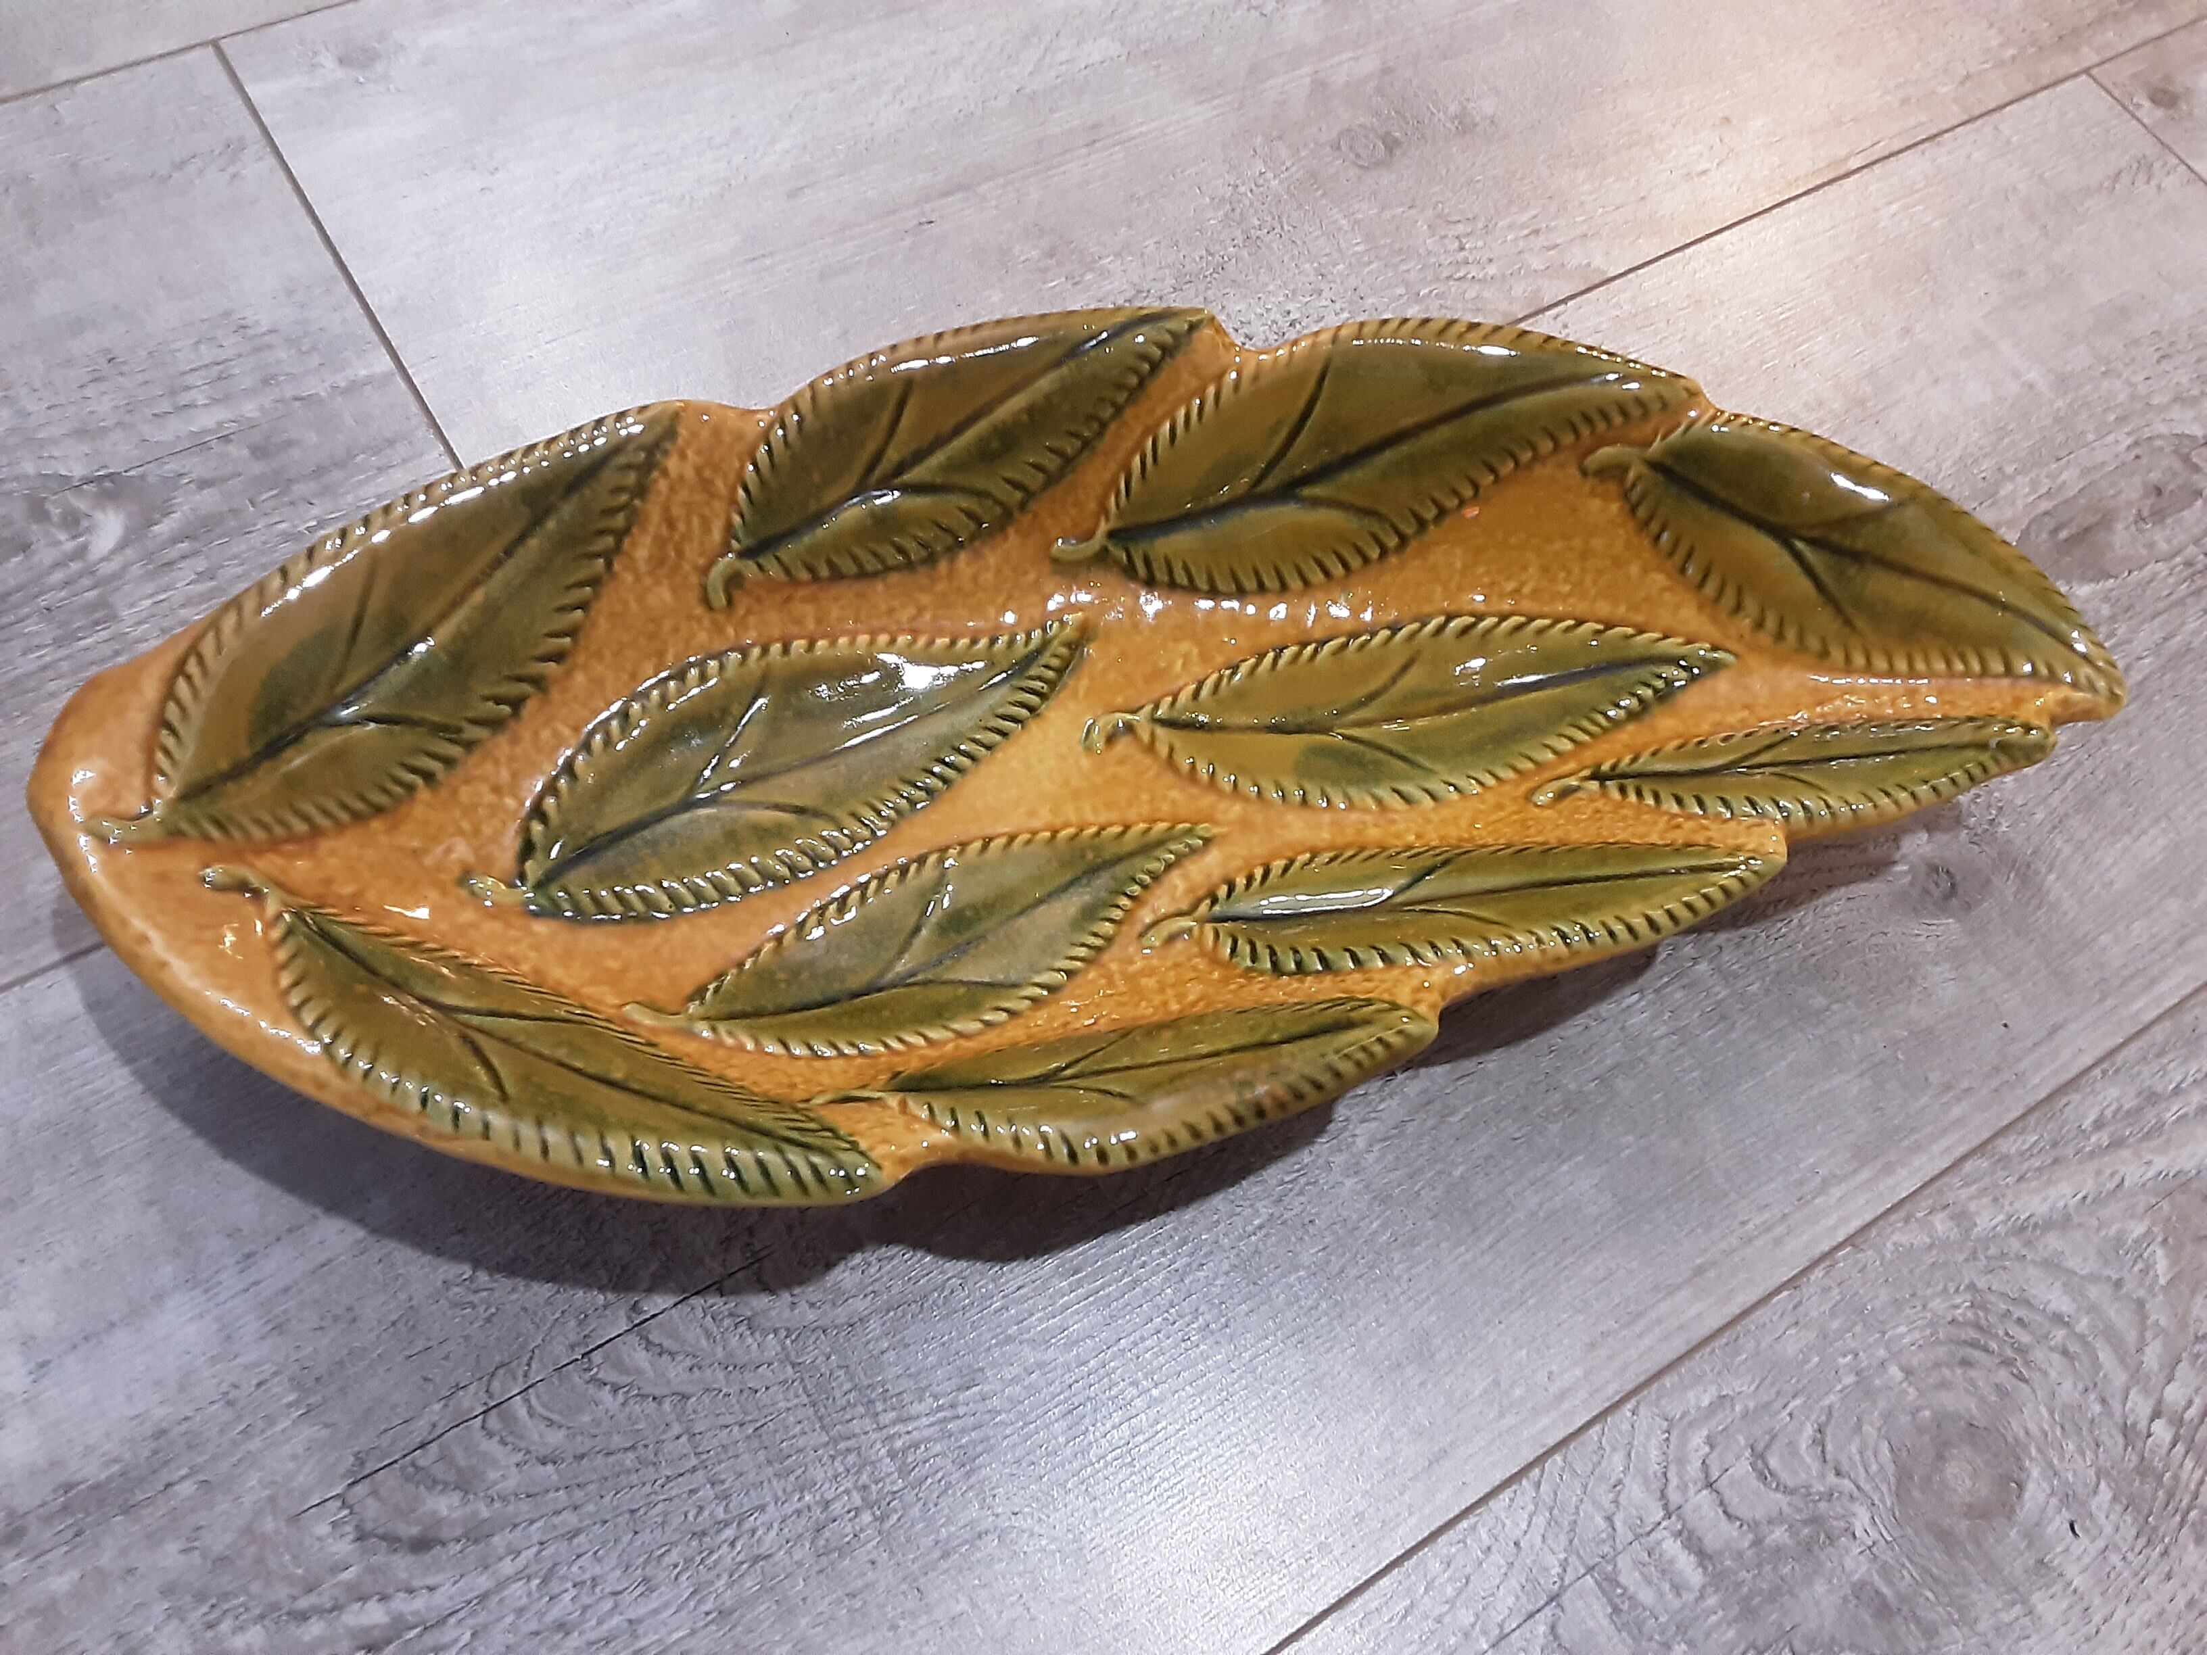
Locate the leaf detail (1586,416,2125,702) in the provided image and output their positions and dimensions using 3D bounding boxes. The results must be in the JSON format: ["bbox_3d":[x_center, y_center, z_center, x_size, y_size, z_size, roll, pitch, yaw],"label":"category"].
[{"bbox_3d":[0.147,-0.053,0.351,0.107,0.013,0.046,33,76,14],"label":"leaf detail"}]

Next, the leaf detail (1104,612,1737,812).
[{"bbox_3d":[0.059,-0.022,0.340,0.126,0.015,0.038,-5,65,-10],"label":"leaf detail"}]

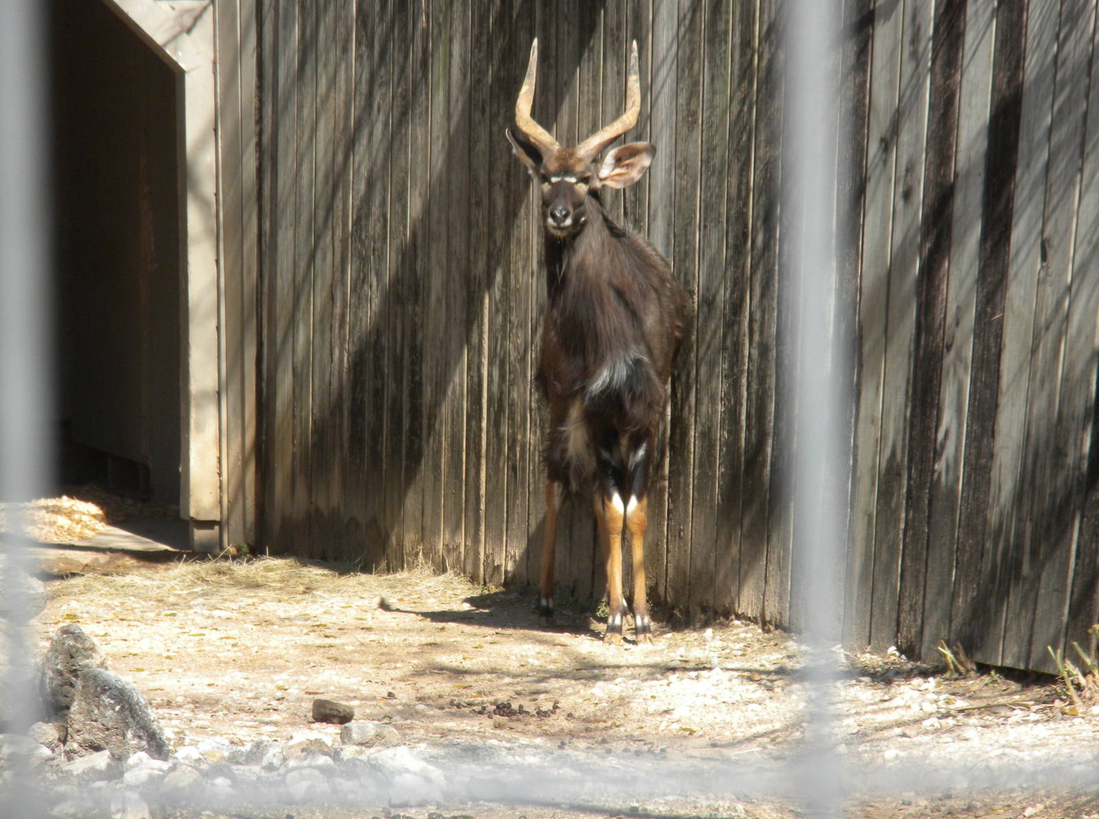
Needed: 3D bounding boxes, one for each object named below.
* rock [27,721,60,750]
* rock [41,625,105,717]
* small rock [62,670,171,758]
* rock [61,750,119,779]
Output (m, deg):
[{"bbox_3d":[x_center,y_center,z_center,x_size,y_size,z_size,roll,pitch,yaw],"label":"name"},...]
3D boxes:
[{"bbox_3d":[-1.148,0.742,18.750,0.074,0.068,0.068,0,3,0],"label":"rock"},{"bbox_3d":[-1.099,0.617,19.050,0.150,0.240,0.140,0,3,0],"label":"rock"},{"bbox_3d":[-0.926,0.657,17.720,0.222,0.197,0.165,0,3,0],"label":"small rock"},{"bbox_3d":[-0.965,0.748,17.350,0.122,0.060,0.092,0,3,0],"label":"rock"}]

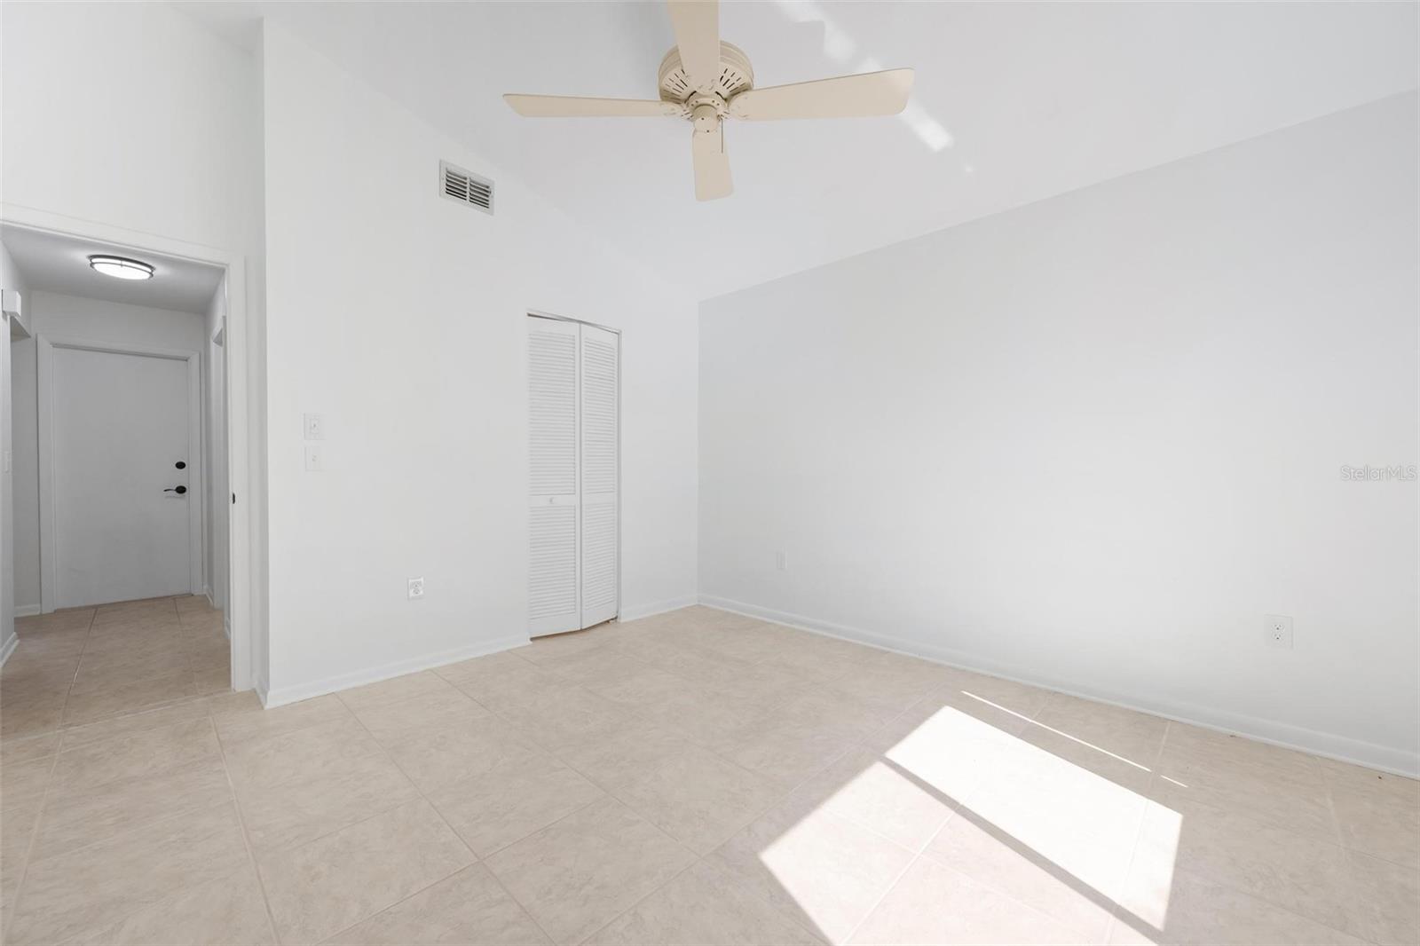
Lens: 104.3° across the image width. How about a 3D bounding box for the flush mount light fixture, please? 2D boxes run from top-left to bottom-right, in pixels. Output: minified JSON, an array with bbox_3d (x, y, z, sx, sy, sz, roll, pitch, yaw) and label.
[{"bbox_3d":[-3.810,-1.322,3.583,0.308,0.068,0.308,0,0,44],"label":"flush mount light fixture"}]

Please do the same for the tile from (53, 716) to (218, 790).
[{"bbox_3d":[-2.135,1.056,2.083,0.425,0.010,0.420,0,0,44],"label":"tile"}]

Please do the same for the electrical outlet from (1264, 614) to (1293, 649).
[{"bbox_3d":[2.180,0.612,2.116,0.078,0.124,0.008,0,0,44],"label":"electrical outlet"}]

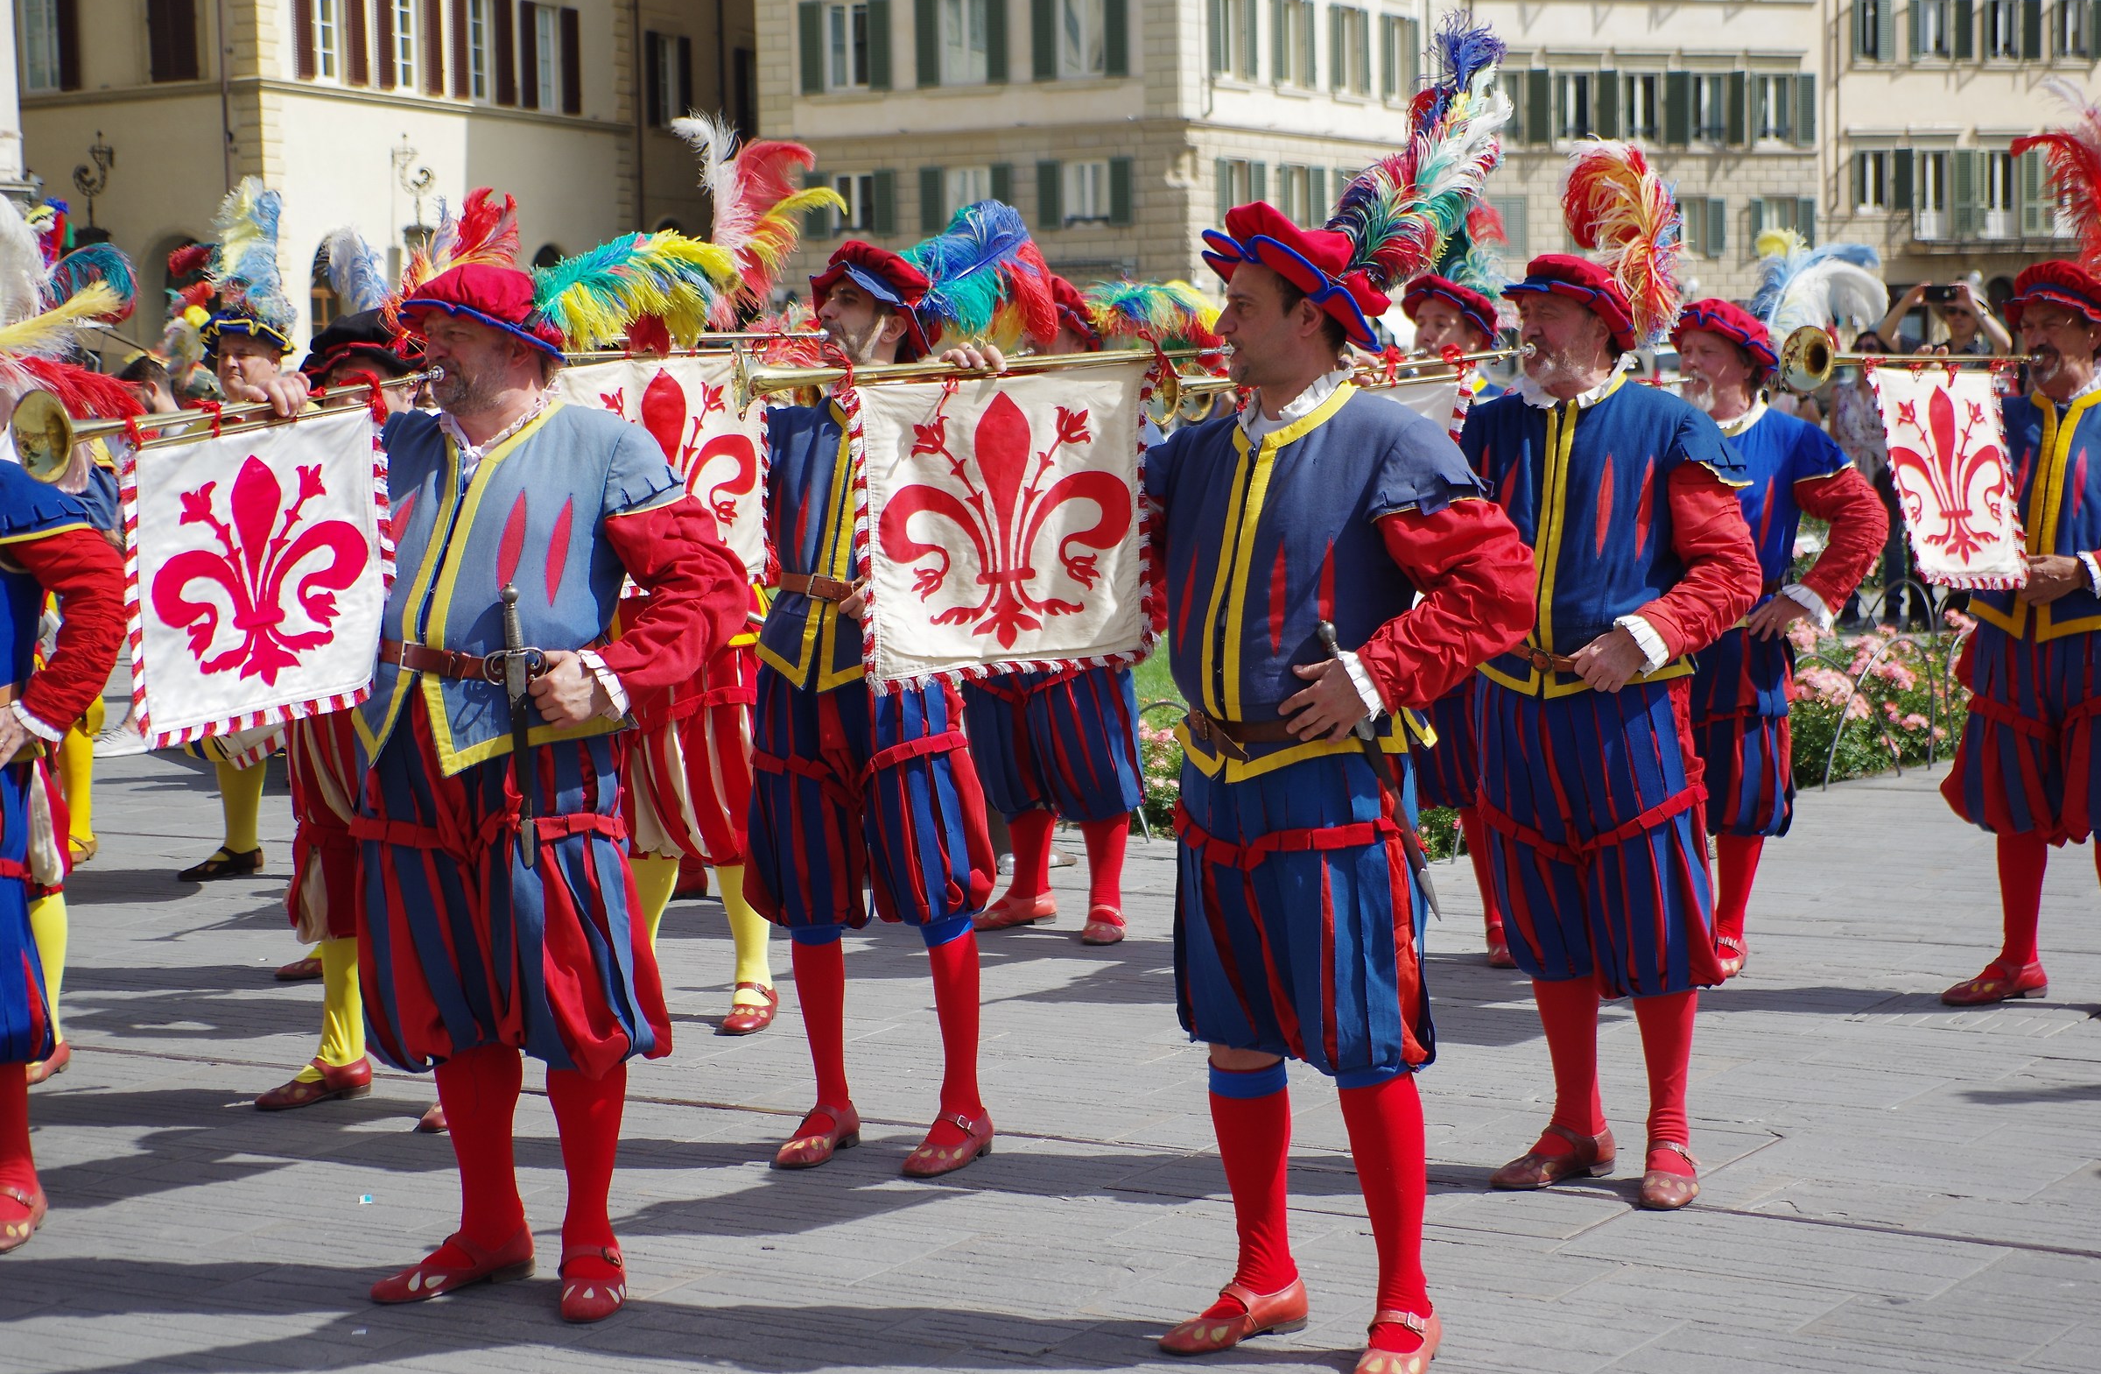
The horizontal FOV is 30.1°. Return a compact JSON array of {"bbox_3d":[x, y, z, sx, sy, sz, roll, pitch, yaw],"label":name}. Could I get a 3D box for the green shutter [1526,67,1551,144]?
[{"bbox_3d":[11.376,-13.552,91.000,0.620,1.800,0.050,-1,5,8],"label":"green shutter"}]

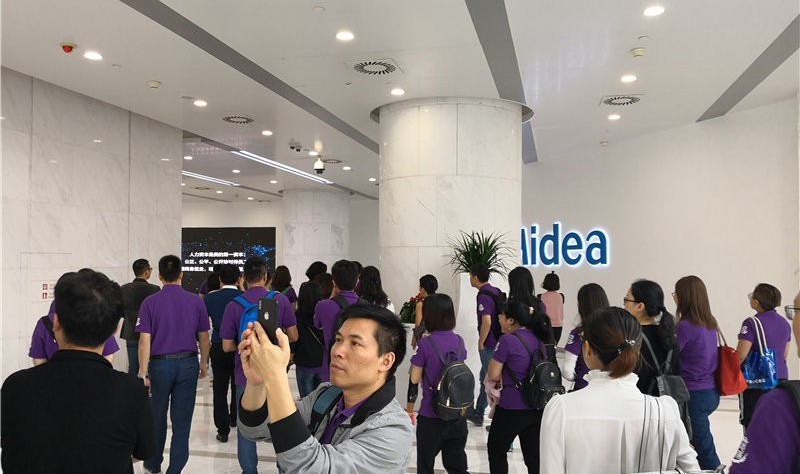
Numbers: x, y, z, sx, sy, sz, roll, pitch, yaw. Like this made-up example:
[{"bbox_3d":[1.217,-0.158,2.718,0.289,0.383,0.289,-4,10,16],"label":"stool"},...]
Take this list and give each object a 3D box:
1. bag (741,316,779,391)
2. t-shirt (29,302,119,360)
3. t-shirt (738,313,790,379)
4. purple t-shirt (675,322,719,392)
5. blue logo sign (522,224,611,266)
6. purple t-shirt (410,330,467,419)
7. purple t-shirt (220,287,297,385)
[{"bbox_3d":[2.802,0.921,4.850,0.290,0.550,0.130,-2,-3,41],"label":"bag"},{"bbox_3d":[-1.958,0.677,3.753,0.520,0.660,0.290,0,-3,0],"label":"t-shirt"},{"bbox_3d":[2.958,0.878,5.050,0.410,0.570,0.250,1,-2,-20],"label":"t-shirt"},{"bbox_3d":[2.043,0.796,4.300,0.410,0.570,0.260,2,-3,-34],"label":"purple t-shirt"},{"bbox_3d":[3.037,0.157,12.421,0.100,0.800,3.000,1,-3,-24],"label":"blue logo sign"},{"bbox_3d":[0.250,0.866,3.945,0.400,0.550,0.260,1,-3,-29],"label":"purple t-shirt"},{"bbox_3d":[-1.077,0.750,4.750,0.560,0.740,0.300,0,-2,-7],"label":"purple t-shirt"}]

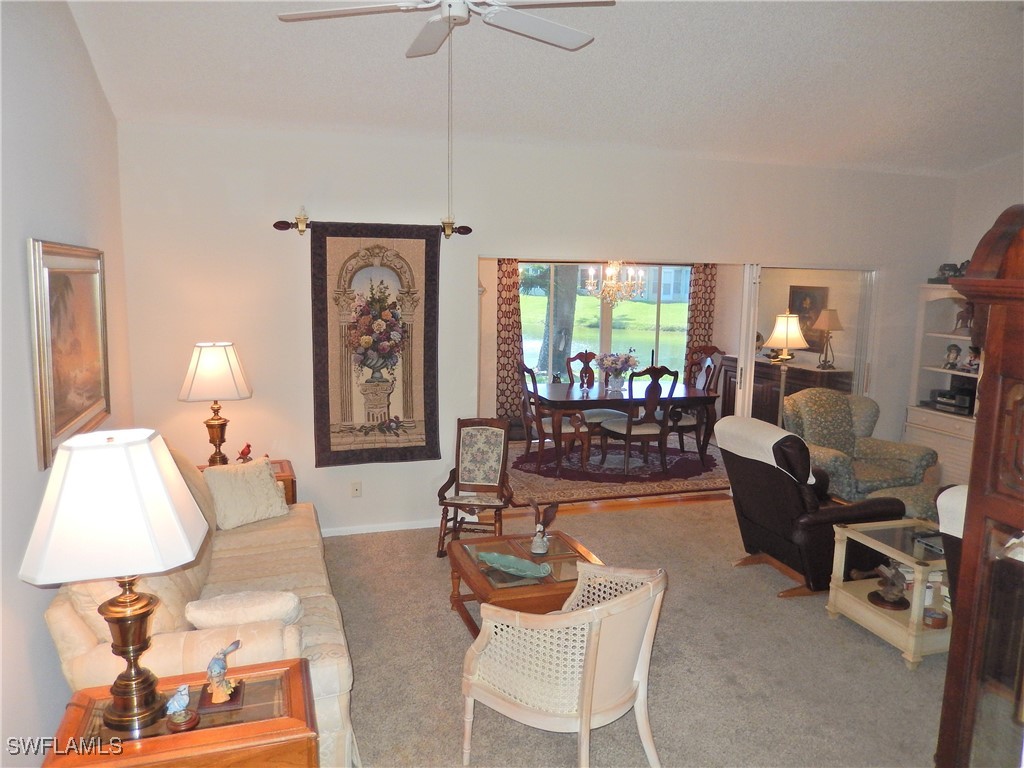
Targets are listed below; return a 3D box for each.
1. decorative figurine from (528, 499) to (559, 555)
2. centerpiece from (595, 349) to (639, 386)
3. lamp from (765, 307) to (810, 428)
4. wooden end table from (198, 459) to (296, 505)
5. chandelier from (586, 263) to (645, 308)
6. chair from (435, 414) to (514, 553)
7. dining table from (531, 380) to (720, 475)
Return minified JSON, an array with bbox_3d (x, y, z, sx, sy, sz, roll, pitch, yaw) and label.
[{"bbox_3d":[0.177,0.757,3.966,0.160,0.290,0.130,5,9,30],"label":"decorative figurine"},{"bbox_3d":[1.102,-0.153,7.799,0.450,0.420,0.420,1,8,0],"label":"centerpiece"},{"bbox_3d":[2.279,0.197,6.265,0.450,1.650,0.450,-2,9,-17],"label":"lamp"},{"bbox_3d":[-1.816,0.870,4.975,0.700,0.565,0.470,-2,9,-17],"label":"wooden end table"},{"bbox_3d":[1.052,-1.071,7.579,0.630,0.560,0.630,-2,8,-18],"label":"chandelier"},{"bbox_3d":[-0.229,0.710,5.145,0.470,0.880,0.600,2,8,7],"label":"chair"},{"bbox_3d":[1.059,0.435,7.792,1.800,0.740,1.080,-1,8,-16],"label":"dining table"}]

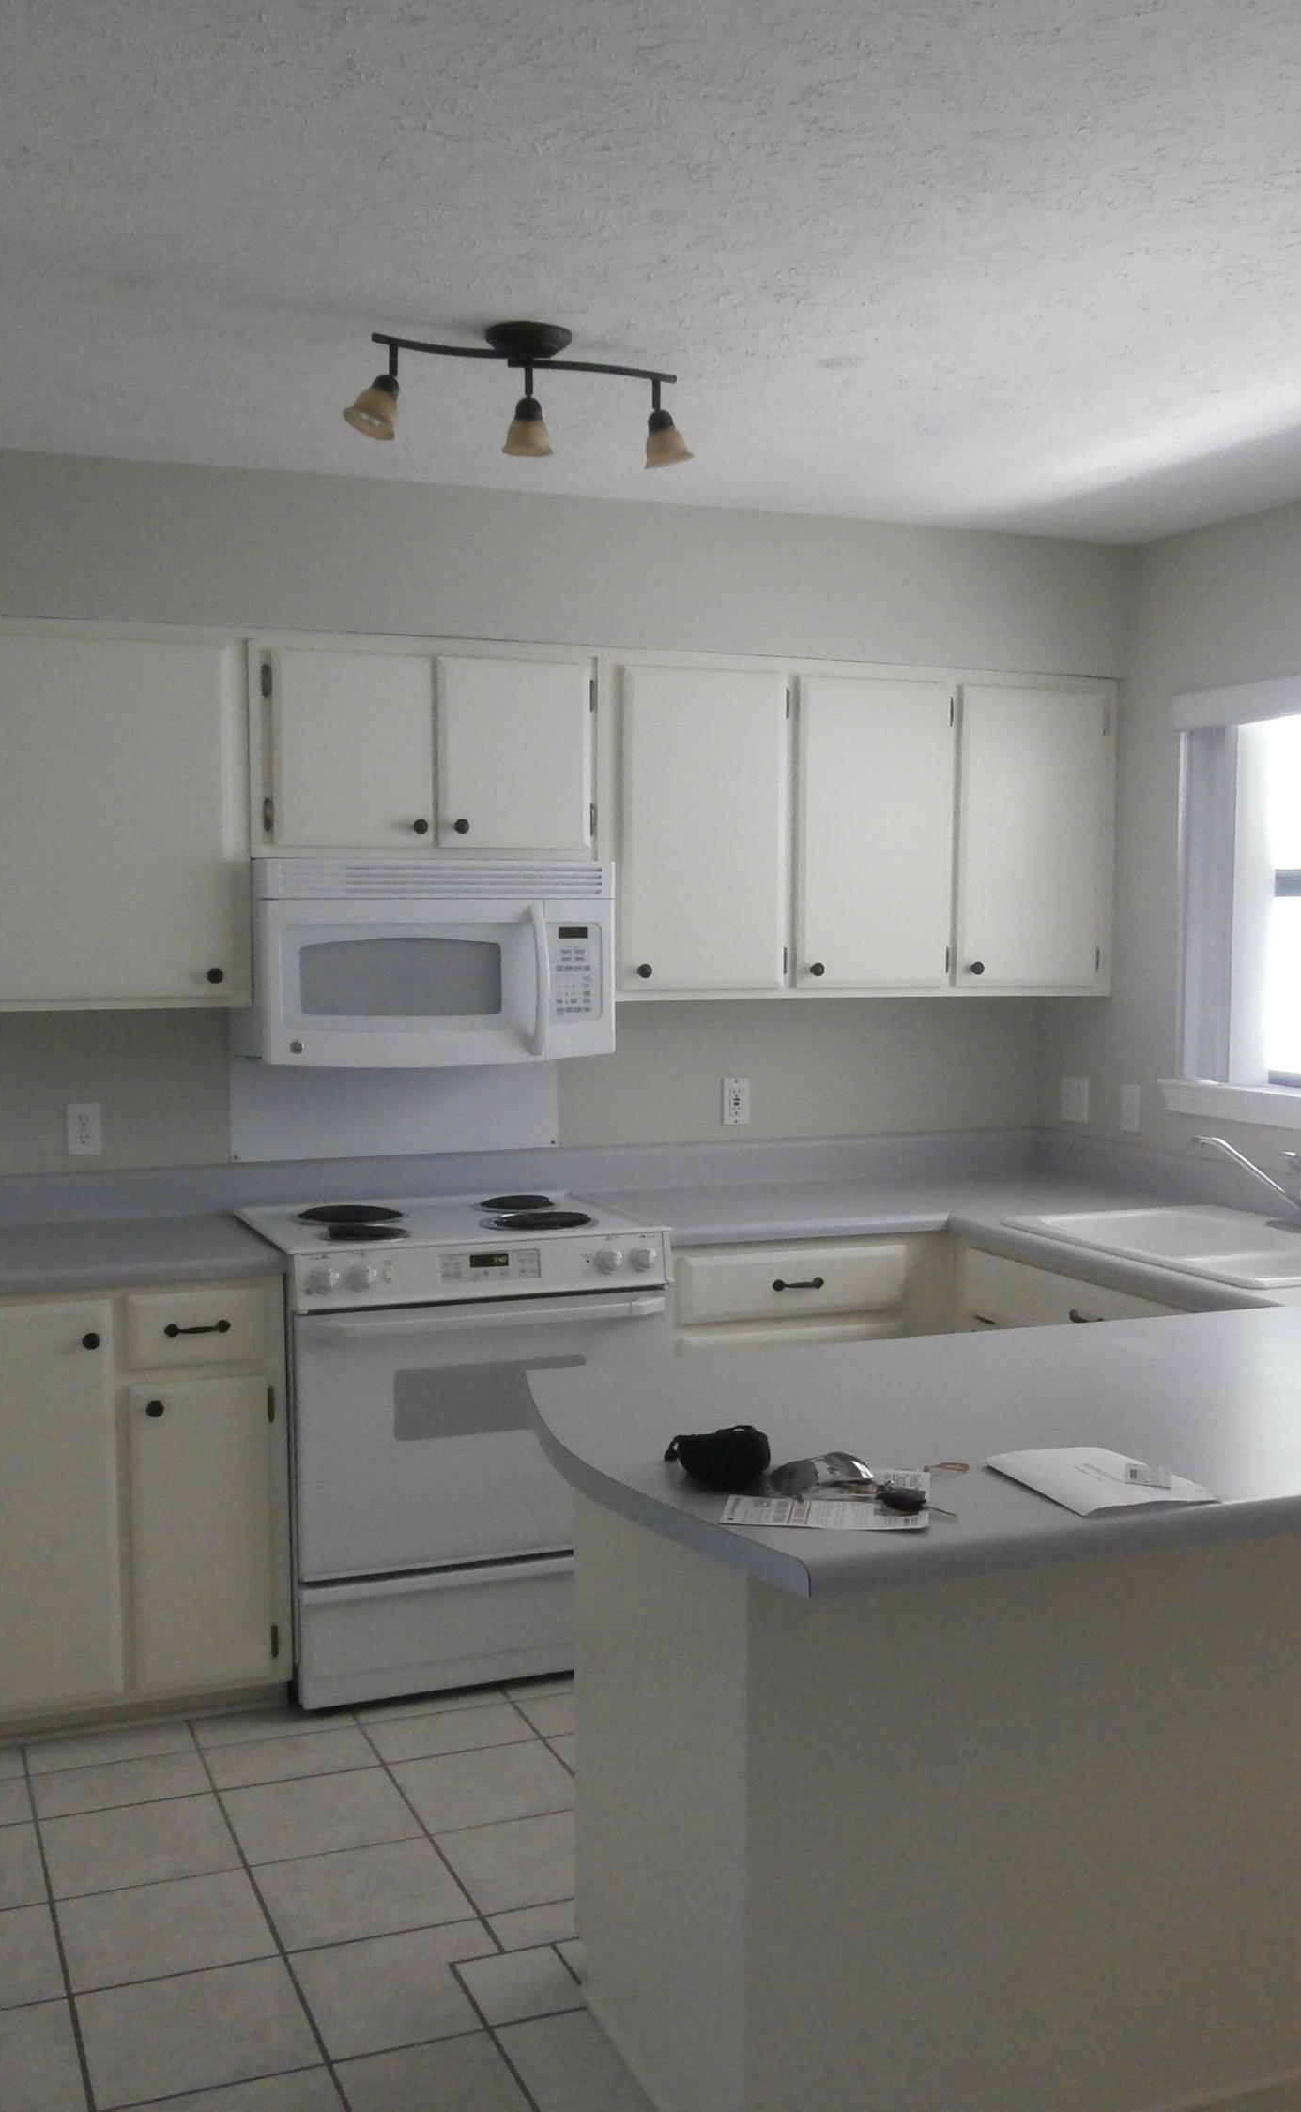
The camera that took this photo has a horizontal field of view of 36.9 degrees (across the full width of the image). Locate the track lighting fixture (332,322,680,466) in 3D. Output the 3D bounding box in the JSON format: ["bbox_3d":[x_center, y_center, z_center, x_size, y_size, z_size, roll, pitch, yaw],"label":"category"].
[{"bbox_3d":[-0.186,-0.987,2.896,0.550,0.192,0.151,-1,4,-22],"label":"track lighting fixture"}]

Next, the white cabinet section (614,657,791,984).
[{"bbox_3d":[0.064,-0.514,4.505,0.437,0.733,0.326,-2,5,-23],"label":"white cabinet section"}]

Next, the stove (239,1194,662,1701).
[{"bbox_3d":[-0.432,0.801,4.179,0.776,0.909,0.712,-1,4,-22],"label":"stove"}]

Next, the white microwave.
[{"bbox_3d":[-0.499,-0.211,4.248,0.765,0.420,0.424,-1,4,-22],"label":"white microwave"}]

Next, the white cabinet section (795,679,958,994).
[{"bbox_3d":[0.465,-0.525,4.678,0.437,0.733,0.326,-2,5,-23],"label":"white cabinet section"}]

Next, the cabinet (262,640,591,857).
[{"bbox_3d":[-0.520,-0.652,4.266,0.760,0.444,0.338,-1,4,-22],"label":"cabinet"}]

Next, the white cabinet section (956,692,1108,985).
[{"bbox_3d":[0.873,-0.536,4.855,0.452,0.733,0.326,-2,5,-23],"label":"white cabinet section"}]

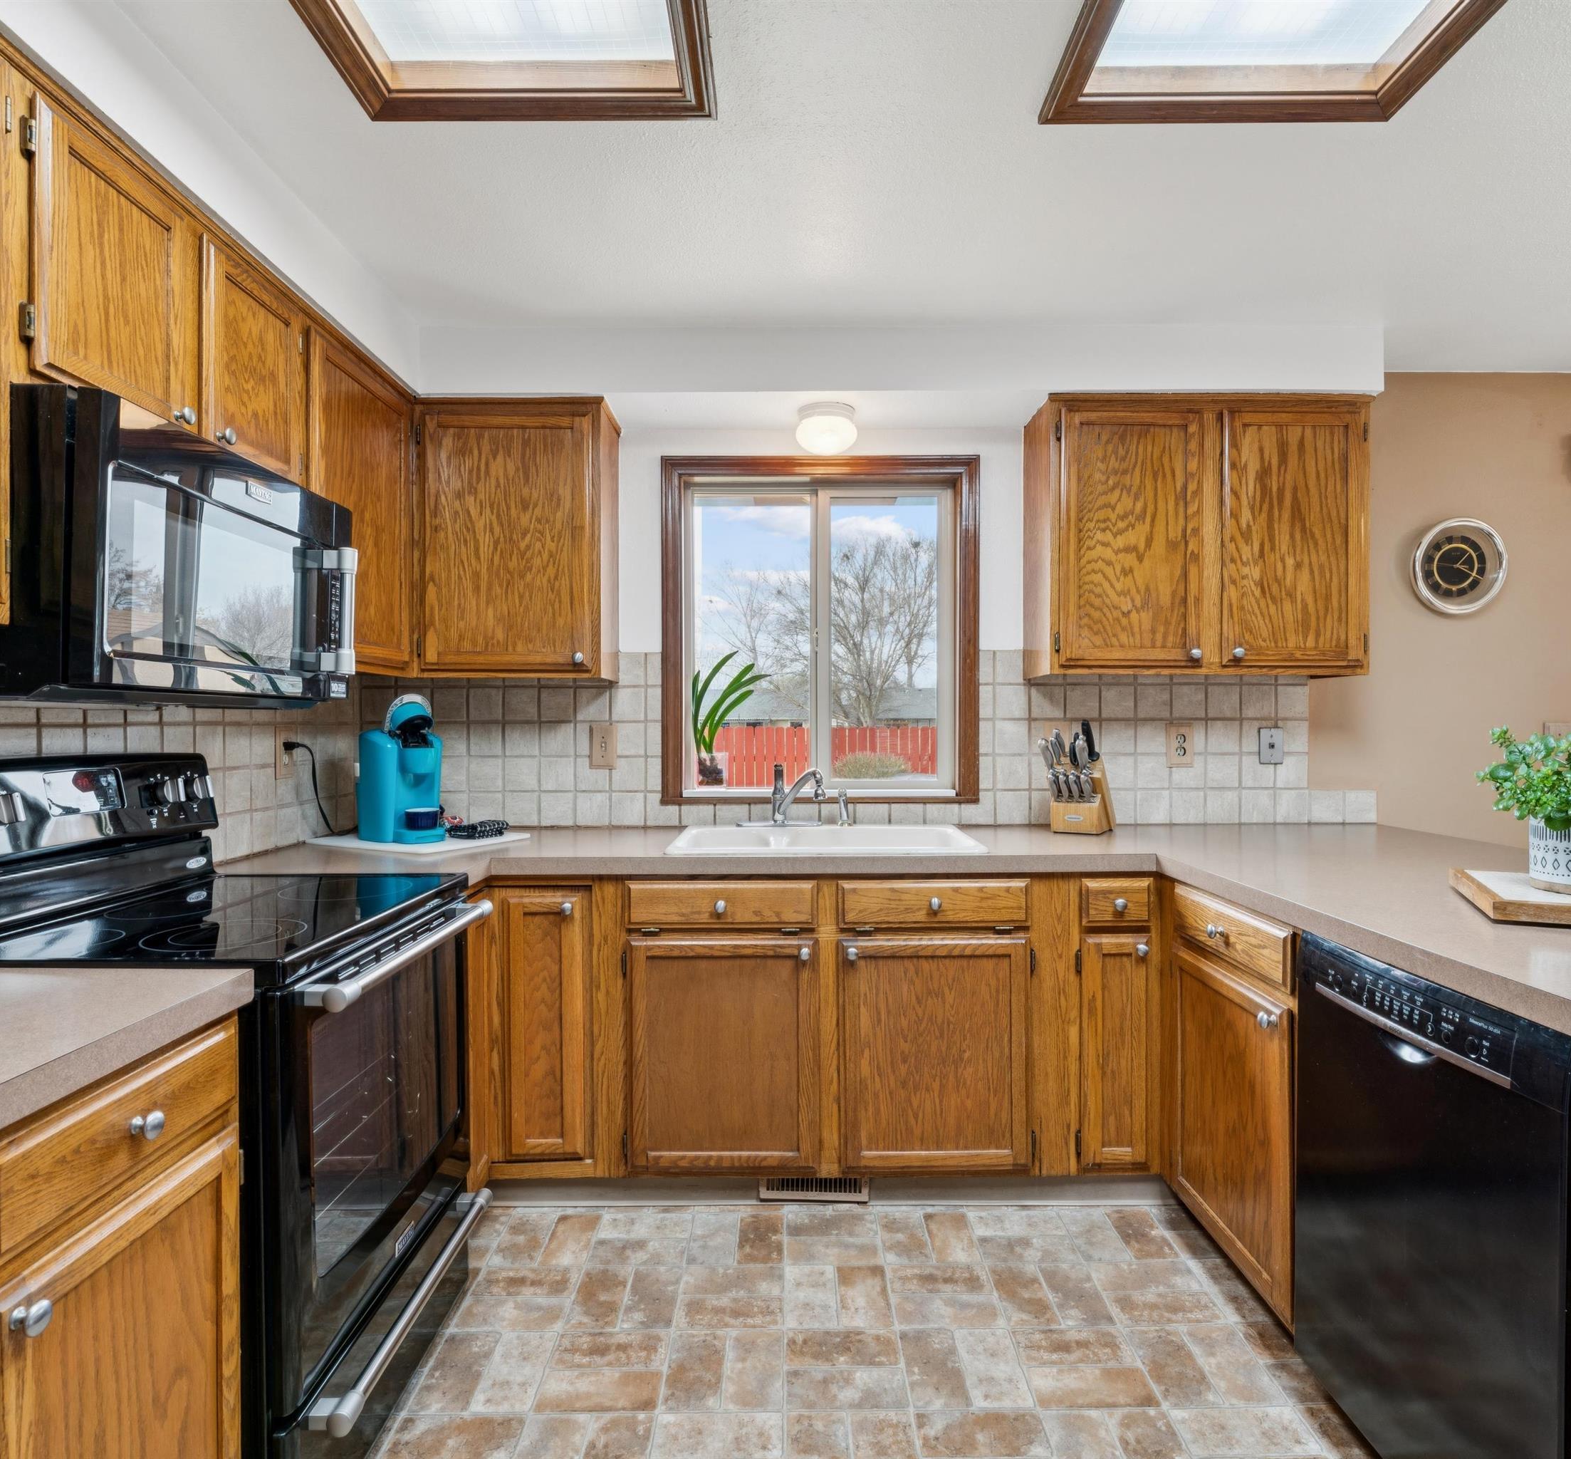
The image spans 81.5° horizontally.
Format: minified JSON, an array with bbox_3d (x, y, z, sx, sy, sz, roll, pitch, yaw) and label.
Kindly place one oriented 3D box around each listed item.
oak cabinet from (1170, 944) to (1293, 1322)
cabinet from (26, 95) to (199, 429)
[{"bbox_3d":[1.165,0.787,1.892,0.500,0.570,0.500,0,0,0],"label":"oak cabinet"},{"bbox_3d":[-1.212,-0.718,1.471,0.300,0.381,0.358,0,0,1],"label":"cabinet"}]

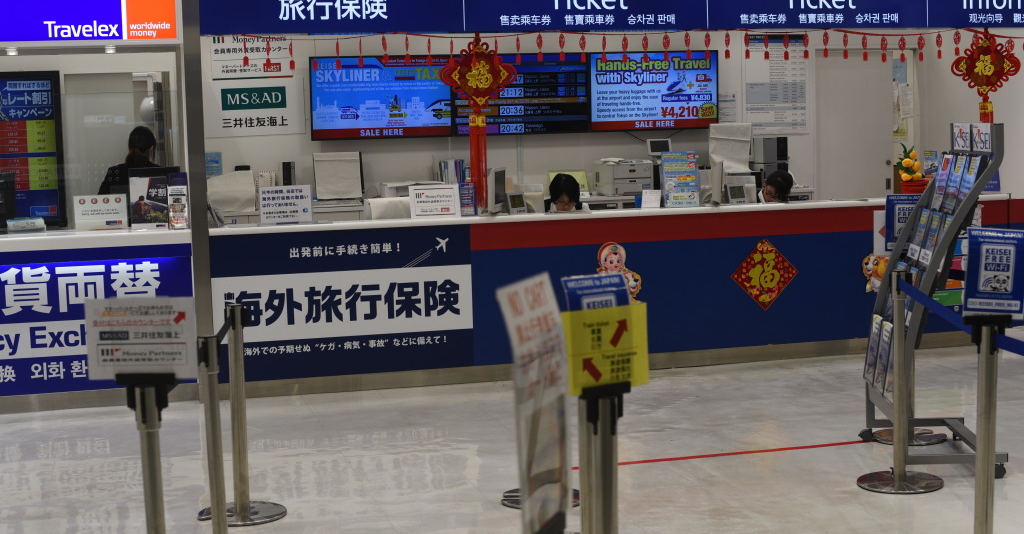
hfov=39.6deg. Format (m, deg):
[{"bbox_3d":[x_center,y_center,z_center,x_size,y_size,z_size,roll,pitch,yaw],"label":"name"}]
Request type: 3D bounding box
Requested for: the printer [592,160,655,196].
[{"bbox_3d":[0.826,-0.656,10.572,0.348,0.237,0.380,-3,6,-14],"label":"printer"}]

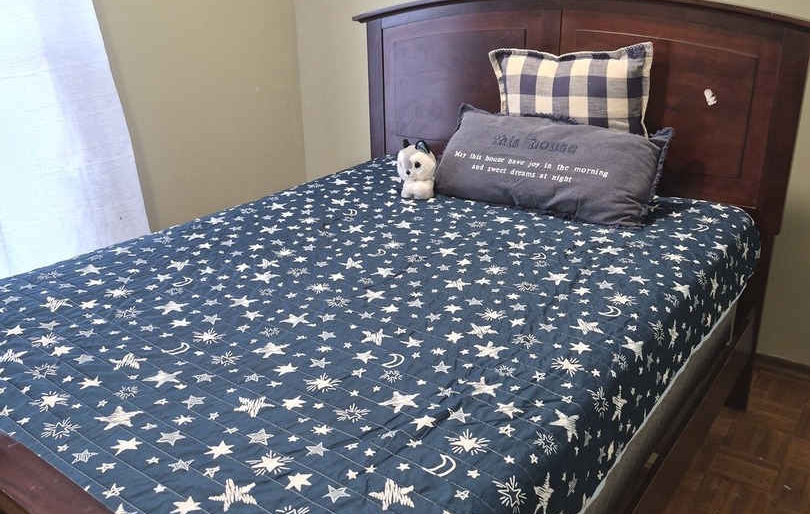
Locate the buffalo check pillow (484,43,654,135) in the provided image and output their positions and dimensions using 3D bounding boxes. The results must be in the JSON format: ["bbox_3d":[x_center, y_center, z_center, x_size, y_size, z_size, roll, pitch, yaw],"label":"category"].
[{"bbox_3d":[0.498,-0.427,2.271,0.520,0.460,0.140,14,13,34],"label":"buffalo check pillow"}]

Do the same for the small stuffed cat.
[{"bbox_3d":[0.037,-0.289,2.322,0.115,0.172,0.120,11,24,29],"label":"small stuffed cat"}]

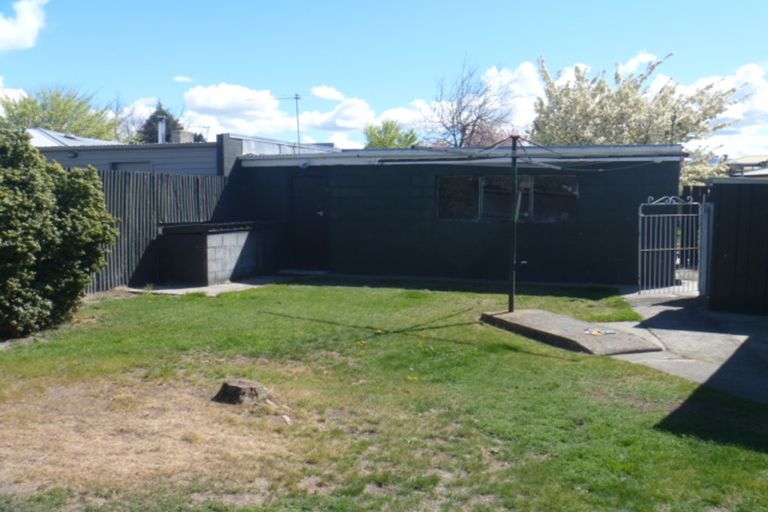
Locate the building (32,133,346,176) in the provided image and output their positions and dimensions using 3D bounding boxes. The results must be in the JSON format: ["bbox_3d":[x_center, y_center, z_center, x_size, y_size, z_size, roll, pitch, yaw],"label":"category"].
[{"bbox_3d":[-4.107,-1.129,16.232,4.450,2.567,5.434,2,5,21],"label":"building"}]

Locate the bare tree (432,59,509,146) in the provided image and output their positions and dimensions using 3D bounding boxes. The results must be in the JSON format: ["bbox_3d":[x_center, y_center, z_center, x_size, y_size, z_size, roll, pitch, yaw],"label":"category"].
[{"bbox_3d":[2.959,-3.554,25.376,2.732,6.082,2.732,1,4,7],"label":"bare tree"}]

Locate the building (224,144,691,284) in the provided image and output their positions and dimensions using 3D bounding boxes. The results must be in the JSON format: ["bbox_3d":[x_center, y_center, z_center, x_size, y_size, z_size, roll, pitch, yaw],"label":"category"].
[{"bbox_3d":[1.658,-0.976,14.609,7.721,2.536,4.865,2,5,21],"label":"building"}]

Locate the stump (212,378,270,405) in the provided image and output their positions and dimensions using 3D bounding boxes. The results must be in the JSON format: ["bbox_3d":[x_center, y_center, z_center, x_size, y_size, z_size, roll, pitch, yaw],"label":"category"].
[{"bbox_3d":[-0.991,0.932,5.188,0.396,0.120,0.340,-1,4,-11],"label":"stump"}]

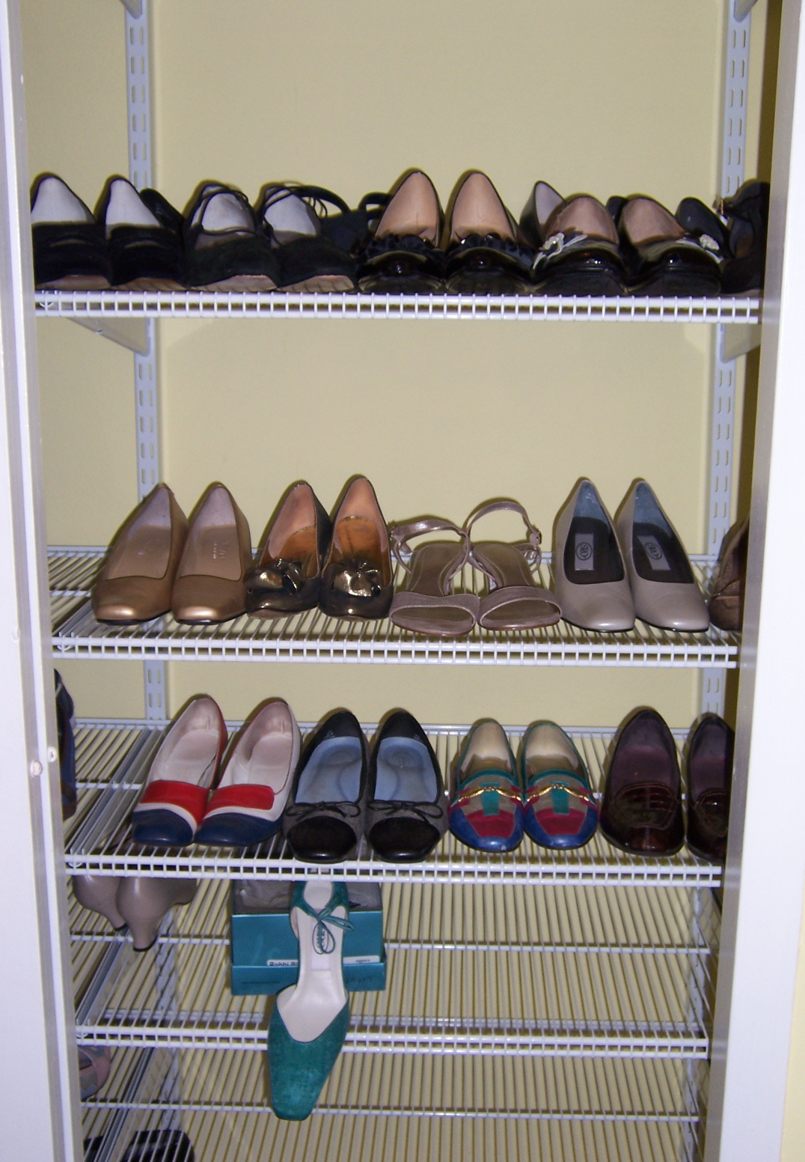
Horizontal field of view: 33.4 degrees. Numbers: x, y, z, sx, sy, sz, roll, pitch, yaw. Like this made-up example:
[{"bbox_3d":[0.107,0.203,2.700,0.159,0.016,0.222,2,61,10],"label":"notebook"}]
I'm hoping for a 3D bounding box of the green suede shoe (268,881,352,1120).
[{"bbox_3d":[-0.094,0.397,1.327,0.078,0.243,0.105,4,-26,3],"label":"green suede shoe"}]

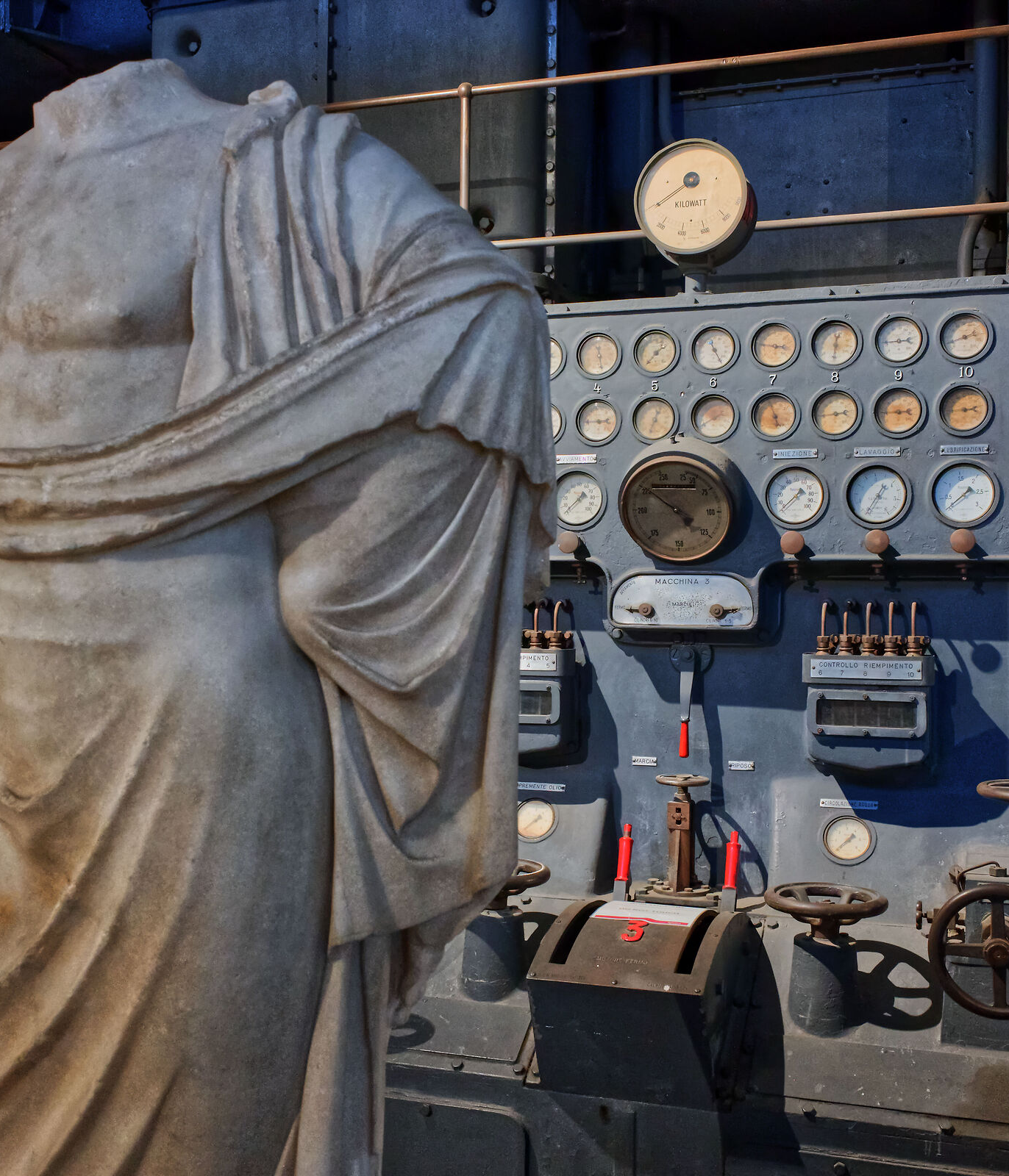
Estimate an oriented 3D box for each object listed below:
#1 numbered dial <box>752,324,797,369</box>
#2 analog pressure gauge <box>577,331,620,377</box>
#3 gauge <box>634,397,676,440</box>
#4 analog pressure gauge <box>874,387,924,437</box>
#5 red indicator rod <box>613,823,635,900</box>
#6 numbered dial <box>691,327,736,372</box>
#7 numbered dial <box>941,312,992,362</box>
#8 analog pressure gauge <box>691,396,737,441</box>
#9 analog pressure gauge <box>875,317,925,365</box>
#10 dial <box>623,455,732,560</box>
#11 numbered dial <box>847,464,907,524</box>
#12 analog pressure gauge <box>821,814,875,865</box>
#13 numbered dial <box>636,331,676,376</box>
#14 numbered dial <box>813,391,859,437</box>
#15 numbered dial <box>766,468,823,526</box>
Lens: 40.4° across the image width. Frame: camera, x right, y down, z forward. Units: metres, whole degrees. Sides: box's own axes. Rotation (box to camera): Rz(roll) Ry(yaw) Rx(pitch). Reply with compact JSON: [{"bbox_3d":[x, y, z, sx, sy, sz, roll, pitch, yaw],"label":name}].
[{"bbox_3d":[0.750,-0.668,3.801,0.128,0.128,0.040,0,0,19],"label":"numbered dial"},{"bbox_3d":[0.235,-0.577,3.392,0.114,0.114,0.036,0,0,18],"label":"analog pressure gauge"},{"bbox_3d":[0.368,-0.413,3.348,0.114,0.114,0.036,0,0,18],"label":"gauge"},{"bbox_3d":[1.063,-0.475,3.694,0.128,0.128,0.040,0,0,19],"label":"analog pressure gauge"},{"bbox_3d":[0.322,0.738,3.700,0.038,0.210,0.038,0,-27,19],"label":"red indicator rod"},{"bbox_3d":[0.589,-0.670,3.857,0.128,0.128,0.040,0,0,19],"label":"numbered dial"},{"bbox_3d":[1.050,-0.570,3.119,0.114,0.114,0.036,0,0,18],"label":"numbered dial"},{"bbox_3d":[0.507,-0.411,3.302,0.114,0.114,0.036,0,0,18],"label":"analog pressure gauge"},{"bbox_3d":[1.063,-0.666,3.694,0.128,0.128,0.040,0,0,19],"label":"analog pressure gauge"},{"bbox_3d":[0.419,-0.199,3.270,0.265,0.265,0.100,0,13,18],"label":"dial"},{"bbox_3d":[0.867,-0.216,3.182,0.143,0.143,0.040,0,0,18],"label":"numbered dial"},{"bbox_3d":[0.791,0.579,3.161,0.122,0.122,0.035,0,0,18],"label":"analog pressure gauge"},{"bbox_3d":[0.371,-0.576,3.346,0.114,0.114,0.036,0,0,18],"label":"numbered dial"},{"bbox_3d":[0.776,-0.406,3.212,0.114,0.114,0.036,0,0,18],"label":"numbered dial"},{"bbox_3d":[0.688,-0.215,3.242,0.143,0.143,0.040,0,0,18],"label":"numbered dial"}]

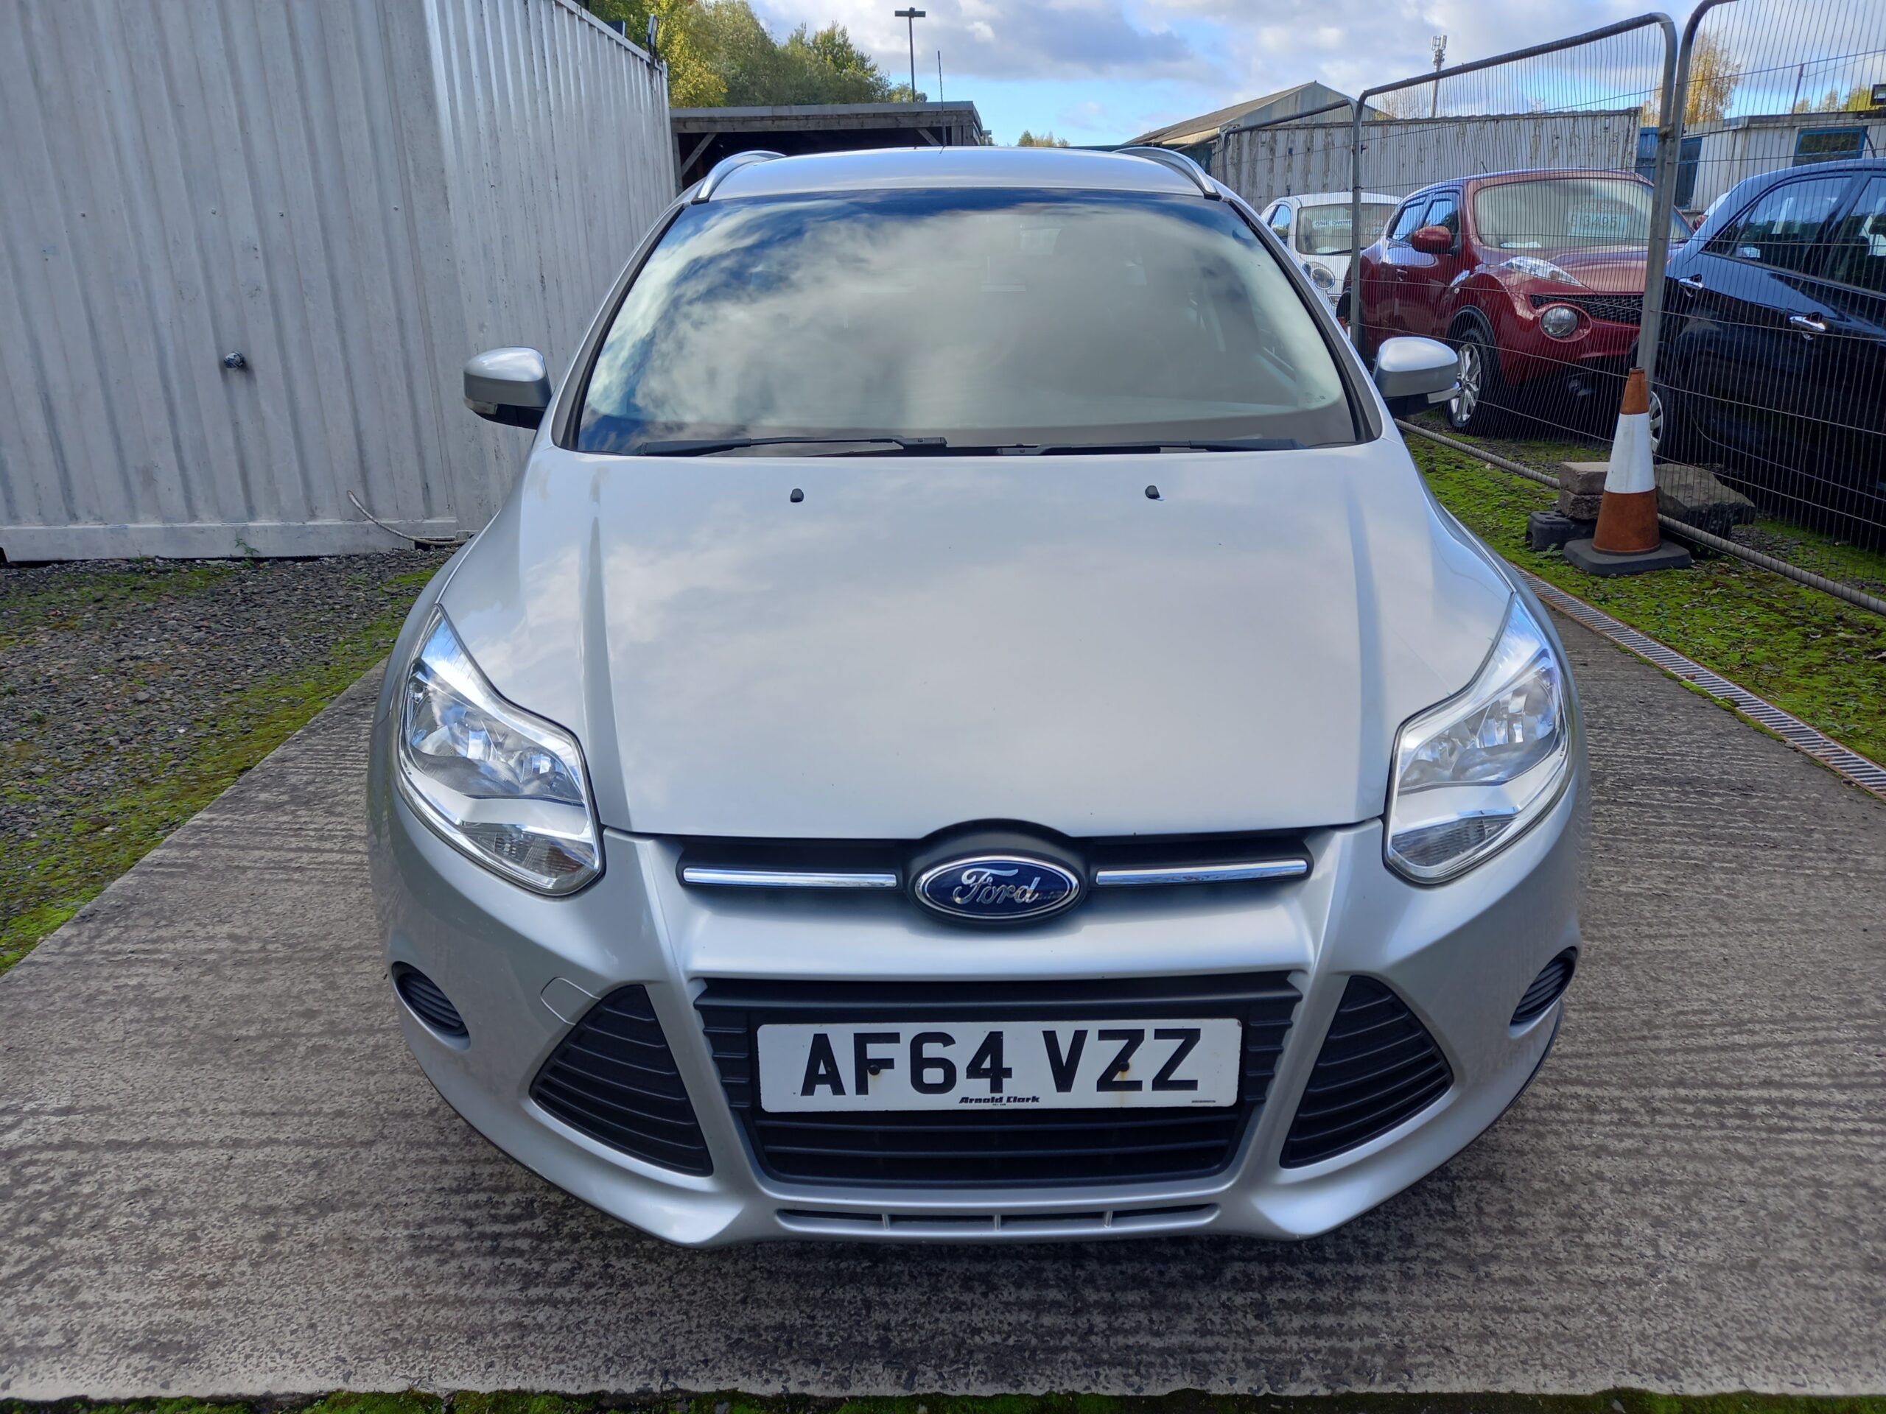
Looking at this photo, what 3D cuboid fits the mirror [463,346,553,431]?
[{"bbox_3d":[-0.854,-0.651,2.777,0.215,0.165,0.150,-1,20,0],"label":"mirror"}]

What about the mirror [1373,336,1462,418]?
[{"bbox_3d":[0.936,-0.668,2.792,0.215,0.165,0.150,-1,20,0],"label":"mirror"}]

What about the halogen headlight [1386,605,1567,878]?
[{"bbox_3d":[0.673,0.025,1.756,0.360,0.250,0.540,-1,20,0],"label":"halogen headlight"}]

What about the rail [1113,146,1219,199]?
[{"bbox_3d":[0.593,-1.524,3.901,0.085,0.150,1.880,-1,20,0],"label":"rail"}]

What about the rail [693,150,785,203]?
[{"bbox_3d":[-0.547,-1.512,3.891,0.085,0.150,1.880,-1,20,0],"label":"rail"}]

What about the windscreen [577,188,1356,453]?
[{"bbox_3d":[0.041,-0.767,2.649,1.450,0.180,1.030,-1,48,0],"label":"windscreen"}]

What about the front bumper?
[{"bbox_3d":[0.059,0.299,1.742,1.780,0.540,0.660,-1,20,0],"label":"front bumper"}]

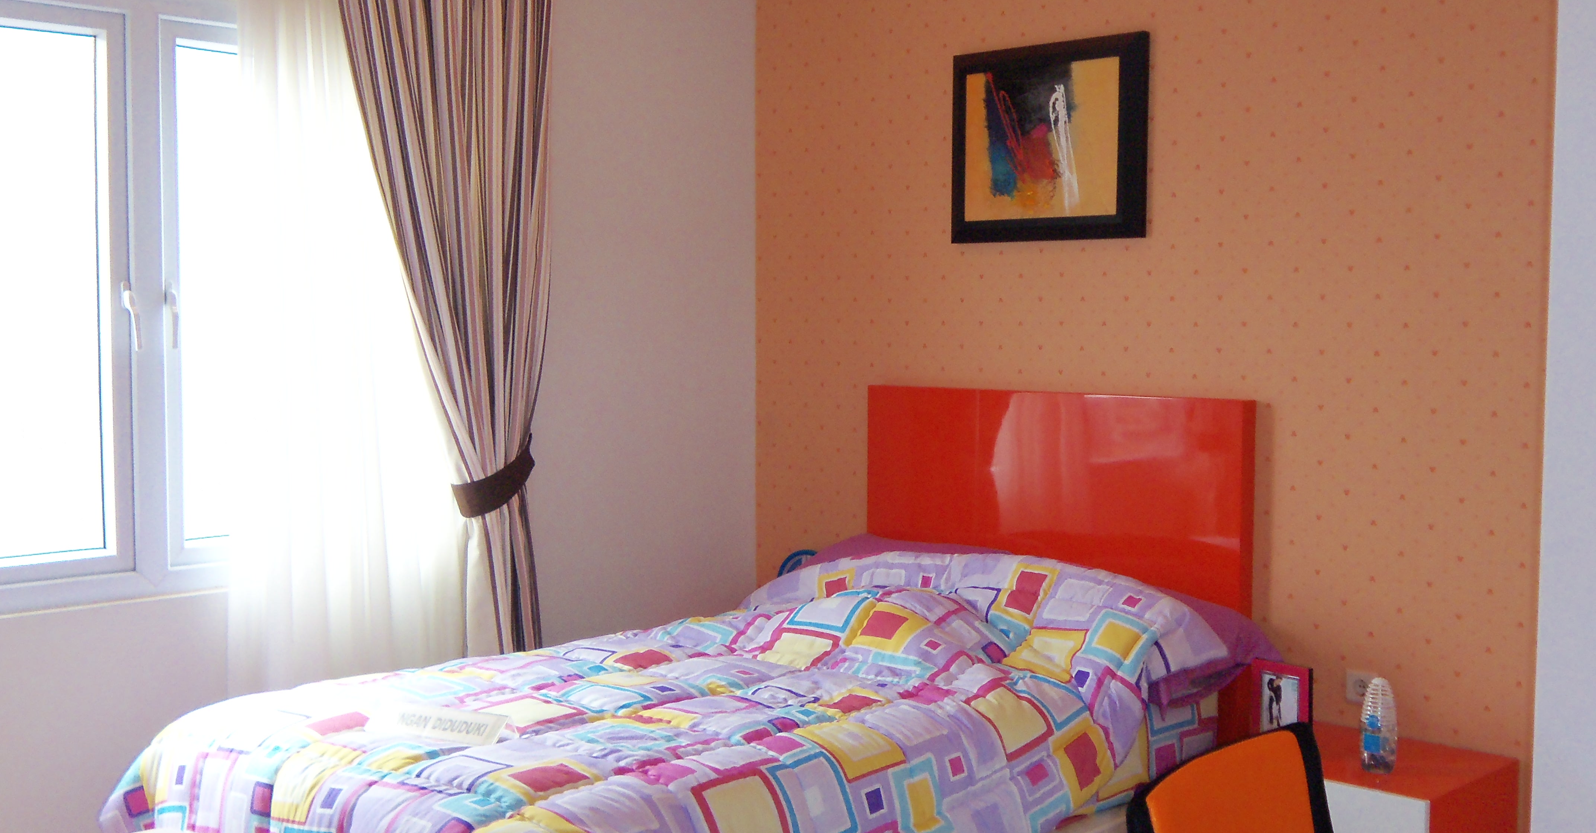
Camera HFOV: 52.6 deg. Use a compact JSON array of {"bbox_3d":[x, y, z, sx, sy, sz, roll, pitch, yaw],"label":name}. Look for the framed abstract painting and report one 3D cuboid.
[{"bbox_3d":[0.688,-0.761,4.492,0.030,0.540,0.645,-3,5,-45],"label":"framed abstract painting"}]

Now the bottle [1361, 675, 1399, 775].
[{"bbox_3d":[1.293,0.680,3.580,0.070,0.205,0.070,-3,5,-45],"label":"bottle"}]

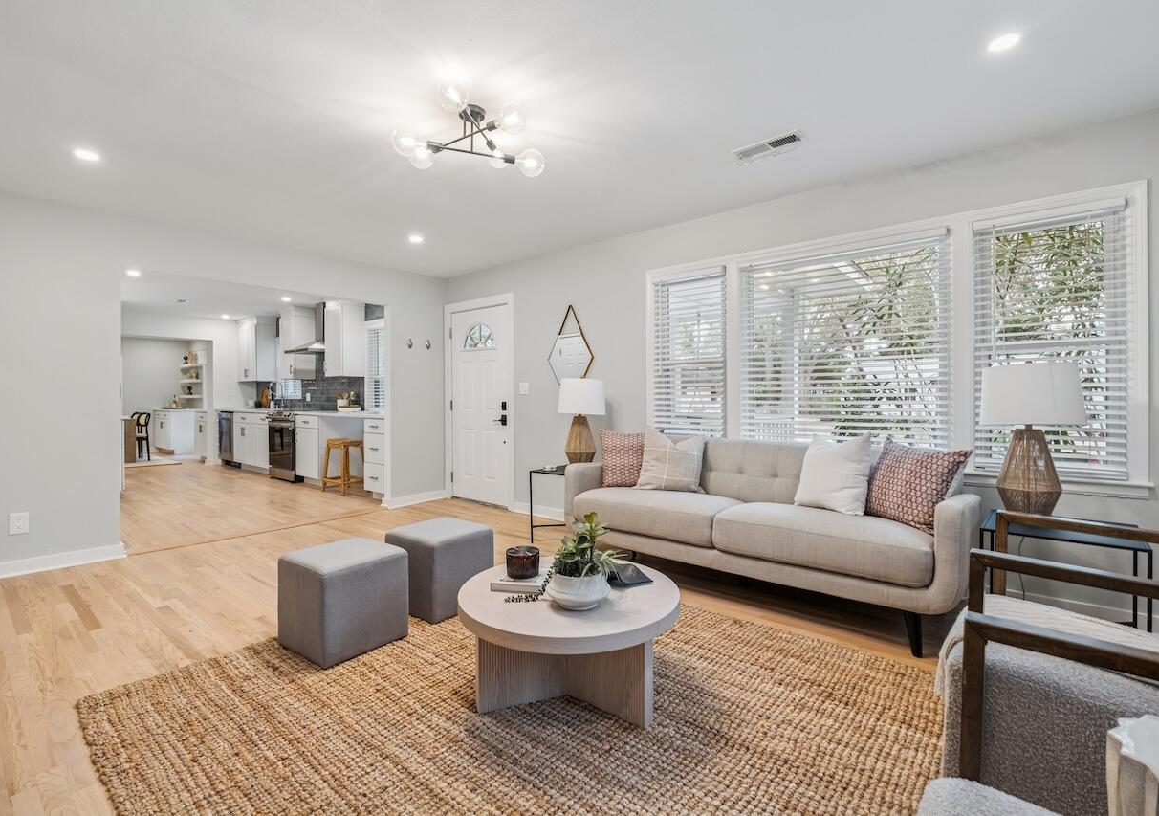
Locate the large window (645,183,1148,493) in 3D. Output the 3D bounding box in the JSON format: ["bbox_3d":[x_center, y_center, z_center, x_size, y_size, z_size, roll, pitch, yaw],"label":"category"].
[{"bbox_3d":[1.607,-0.344,3.237,2.700,1.455,0.110,1,1,39],"label":"large window"}]

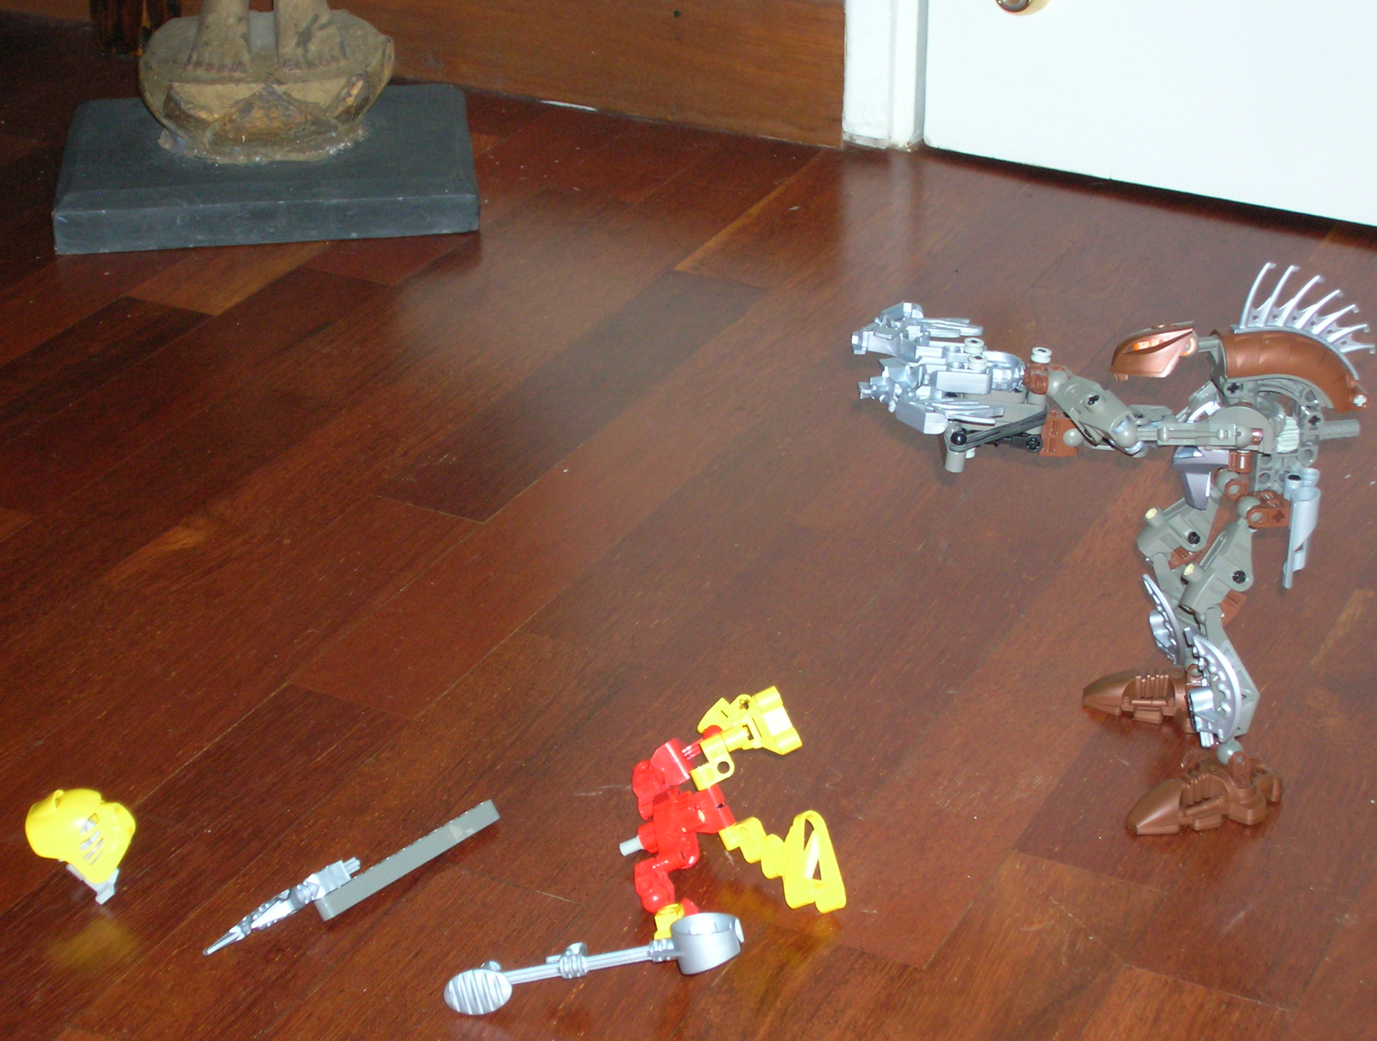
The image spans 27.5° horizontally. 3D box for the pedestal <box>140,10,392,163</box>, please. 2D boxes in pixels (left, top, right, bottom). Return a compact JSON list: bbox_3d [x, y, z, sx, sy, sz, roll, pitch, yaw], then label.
[{"bbox_3d":[-0.247,-0.252,1.649,0.147,0.054,0.122,-3,28,-7],"label":"pedestal"}]

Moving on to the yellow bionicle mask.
[{"bbox_3d":[-0.223,0.114,1.034,0.032,0.036,0.029,-38,3,7],"label":"yellow bionicle mask"}]

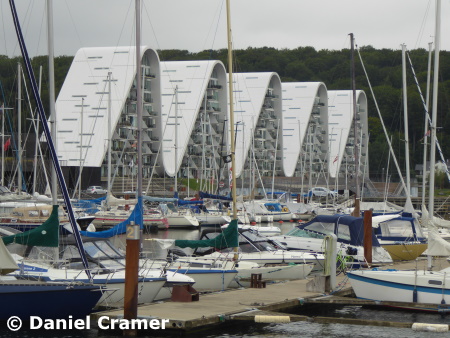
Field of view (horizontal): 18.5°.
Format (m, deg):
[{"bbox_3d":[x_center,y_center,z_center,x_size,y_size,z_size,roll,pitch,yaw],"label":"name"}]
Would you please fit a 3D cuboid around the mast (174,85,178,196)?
[{"bbox_3d":[-4.510,-2.237,128.525,0.150,11.188,0.150,0,0,27],"label":"mast"}]

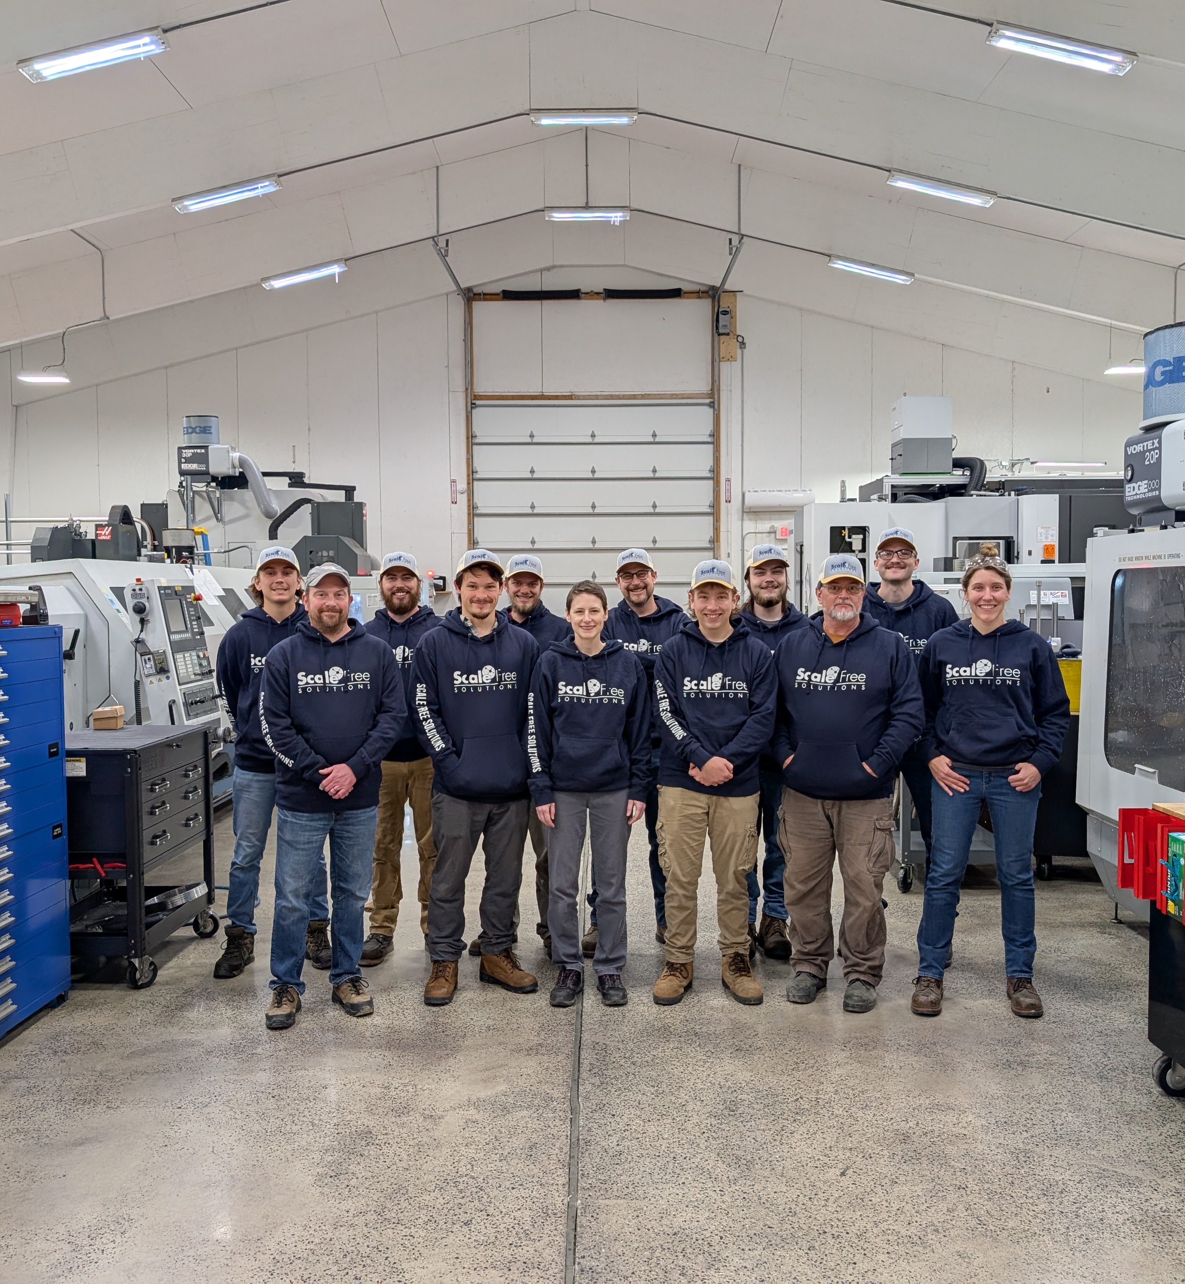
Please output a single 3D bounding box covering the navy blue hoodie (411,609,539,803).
[{"bbox_3d":[-0.476,0.261,4.830,0.530,0.770,0.340,0,3,-10],"label":"navy blue hoodie"}]

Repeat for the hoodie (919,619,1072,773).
[{"bbox_3d":[1.579,0.210,4.669,0.565,0.595,0.340,1,3,17],"label":"hoodie"}]

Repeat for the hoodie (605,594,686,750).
[{"bbox_3d":[0.236,0.150,5.455,0.560,0.740,0.330,0,2,2],"label":"hoodie"}]

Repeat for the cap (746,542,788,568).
[{"bbox_3d":[0.780,-0.384,5.250,0.180,0.120,0.260,0,3,1],"label":"cap"}]

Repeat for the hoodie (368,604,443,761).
[{"bbox_3d":[-0.859,0.183,5.320,0.540,0.710,0.330,0,3,-6],"label":"hoodie"}]

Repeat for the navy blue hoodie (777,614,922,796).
[{"bbox_3d":[1.030,0.261,4.780,0.600,0.740,0.380,1,3,17],"label":"navy blue hoodie"}]

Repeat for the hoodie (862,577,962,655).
[{"bbox_3d":[1.369,0.098,5.300,0.570,0.740,0.330,0,3,10],"label":"hoodie"}]

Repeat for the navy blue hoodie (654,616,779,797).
[{"bbox_3d":[0.500,0.262,4.800,0.510,0.730,0.350,0,3,3],"label":"navy blue hoodie"}]

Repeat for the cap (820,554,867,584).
[{"bbox_3d":[0.985,-0.284,4.668,0.185,0.135,0.265,0,2,2],"label":"cap"}]

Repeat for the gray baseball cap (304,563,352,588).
[{"bbox_3d":[-1.001,-0.251,4.470,0.175,0.110,0.260,-1,3,-13],"label":"gray baseball cap"}]

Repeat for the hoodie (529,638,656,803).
[{"bbox_3d":[-0.011,0.329,4.790,0.505,0.670,0.290,0,3,-2],"label":"hoodie"}]

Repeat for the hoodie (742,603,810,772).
[{"bbox_3d":[0.801,0.204,5.330,0.540,0.750,0.320,0,3,6],"label":"hoodie"}]

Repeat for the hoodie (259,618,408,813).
[{"bbox_3d":[-1.002,0.282,4.602,0.555,0.735,0.360,0,2,-10],"label":"hoodie"}]

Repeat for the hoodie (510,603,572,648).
[{"bbox_3d":[-0.316,0.184,5.456,0.560,0.730,0.330,0,2,-2],"label":"hoodie"}]

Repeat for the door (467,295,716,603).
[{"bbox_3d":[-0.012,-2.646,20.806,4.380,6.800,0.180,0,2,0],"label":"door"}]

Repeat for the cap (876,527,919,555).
[{"bbox_3d":[1.334,-0.444,5.190,0.185,0.135,0.265,1,3,14],"label":"cap"}]

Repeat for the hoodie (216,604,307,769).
[{"bbox_3d":[-1.386,0.199,5.207,0.530,0.740,0.350,-1,3,-12],"label":"hoodie"}]

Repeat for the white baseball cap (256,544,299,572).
[{"bbox_3d":[-1.358,-0.360,5.124,0.185,0.135,0.265,-1,3,-15],"label":"white baseball cap"}]

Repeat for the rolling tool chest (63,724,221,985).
[{"bbox_3d":[-2.102,0.923,5.343,0.520,0.990,0.850,0,2,3],"label":"rolling tool chest"}]

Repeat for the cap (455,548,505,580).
[{"bbox_3d":[-0.450,-0.311,4.730,0.190,0.130,0.260,-1,3,-13],"label":"cap"}]

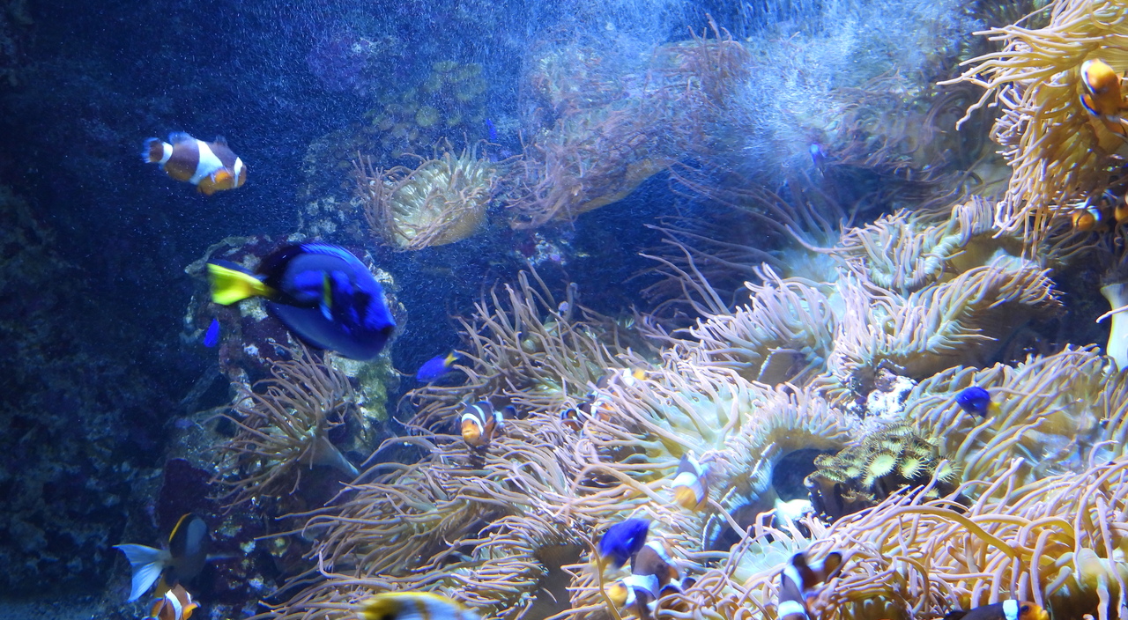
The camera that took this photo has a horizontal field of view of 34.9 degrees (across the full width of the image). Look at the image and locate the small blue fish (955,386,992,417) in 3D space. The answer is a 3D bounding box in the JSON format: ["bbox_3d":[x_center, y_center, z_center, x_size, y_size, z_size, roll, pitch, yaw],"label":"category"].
[{"bbox_3d":[0.320,0.072,1.400,0.015,0.026,0.050,9,6,43],"label":"small blue fish"}]

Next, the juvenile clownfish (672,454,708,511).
[{"bbox_3d":[0.098,0.135,1.400,0.026,0.036,0.070,2,29,13],"label":"juvenile clownfish"}]

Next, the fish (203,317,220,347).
[{"bbox_3d":[-0.369,0.024,1.880,0.012,0.046,0.021,6,-30,32],"label":"fish"}]

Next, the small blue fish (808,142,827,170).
[{"bbox_3d":[0.313,-0.188,2.200,0.015,0.050,0.024,7,44,33],"label":"small blue fish"}]

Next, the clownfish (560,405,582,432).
[{"bbox_3d":[0.007,0.095,1.550,0.018,0.026,0.050,8,-9,40],"label":"clownfish"}]

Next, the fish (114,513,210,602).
[{"bbox_3d":[-0.400,0.246,1.800,0.028,0.086,0.140,7,11,36],"label":"fish"}]

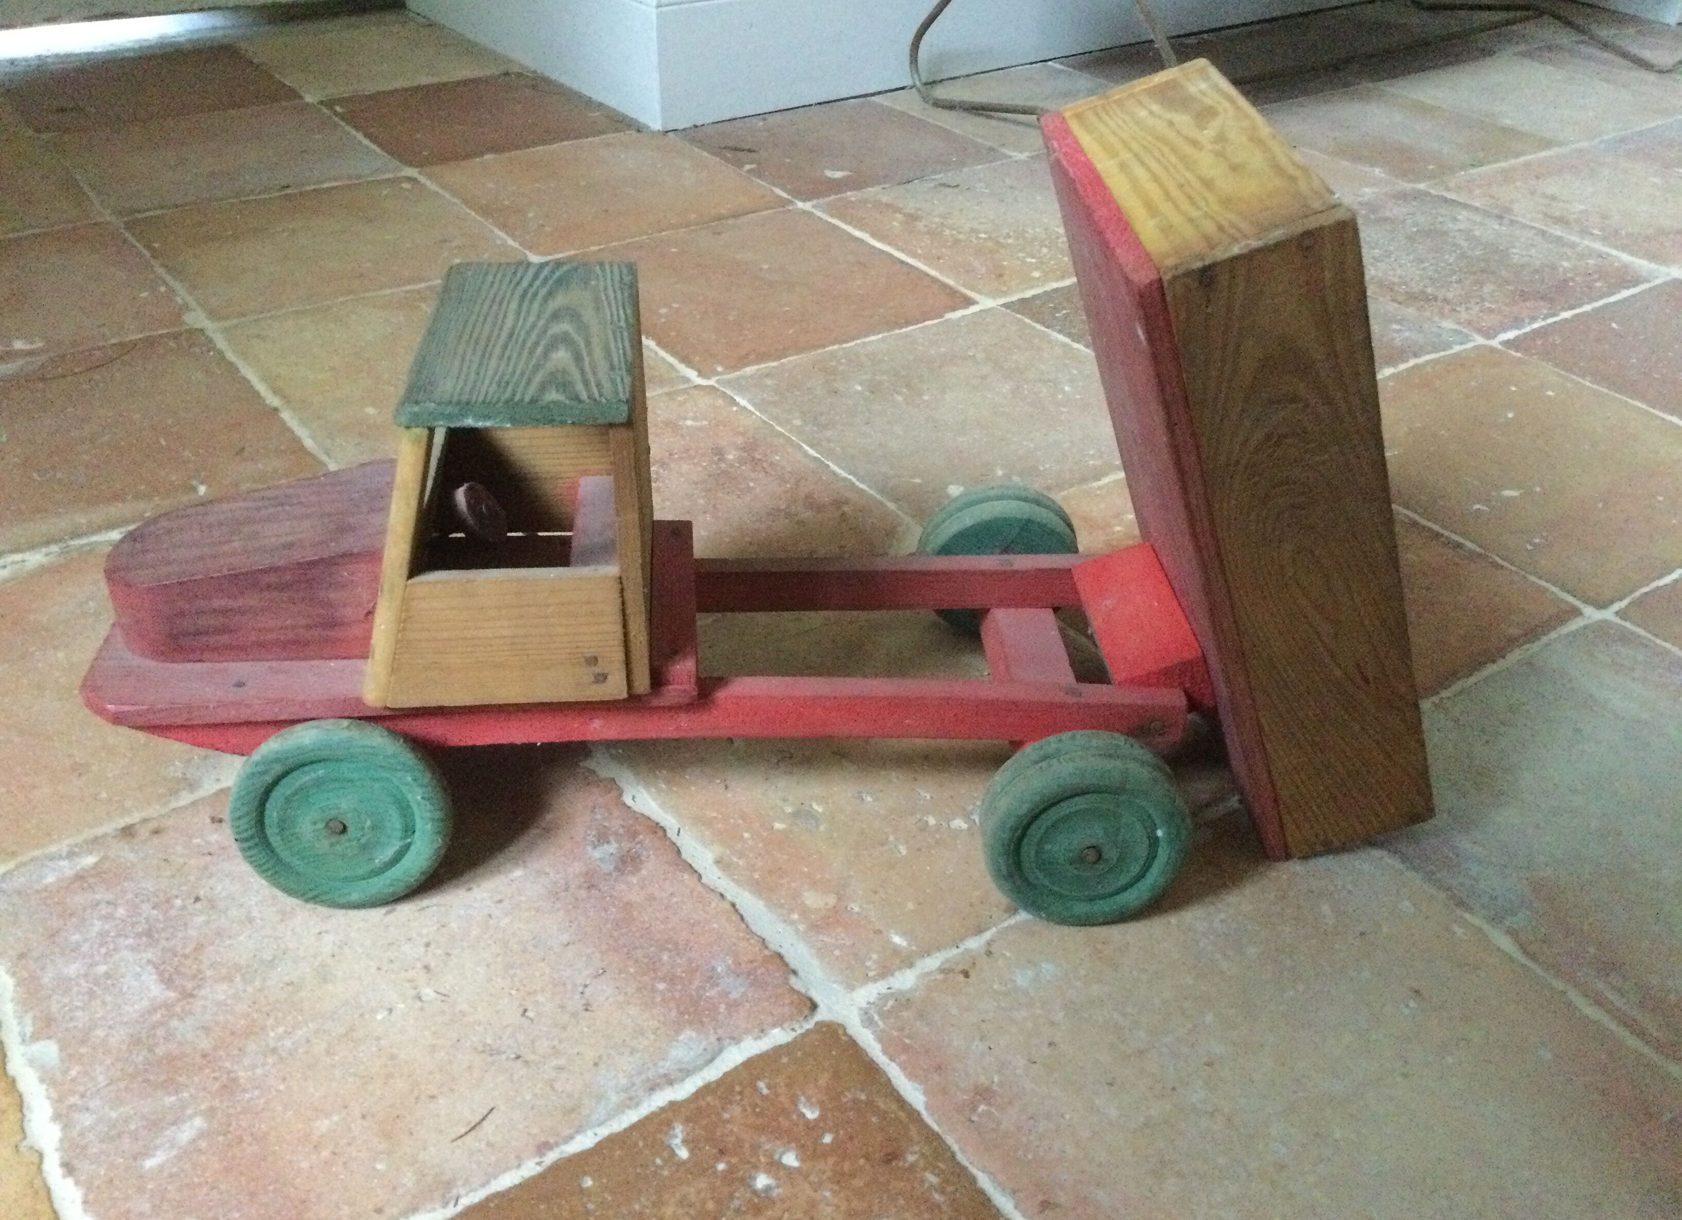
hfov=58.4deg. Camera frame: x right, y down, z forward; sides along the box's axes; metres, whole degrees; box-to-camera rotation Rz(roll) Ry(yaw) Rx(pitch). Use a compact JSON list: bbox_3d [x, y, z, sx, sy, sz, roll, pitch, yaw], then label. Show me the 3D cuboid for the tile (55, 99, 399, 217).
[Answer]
[{"bbox_3d":[-0.477,-0.344,1.170,0.206,0.018,0.206,-20,40,-30],"label":"tile"}]

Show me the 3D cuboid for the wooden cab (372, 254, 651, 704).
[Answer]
[{"bbox_3d":[-0.109,-0.045,0.499,0.090,0.105,0.110,-1,34,-5],"label":"wooden cab"}]

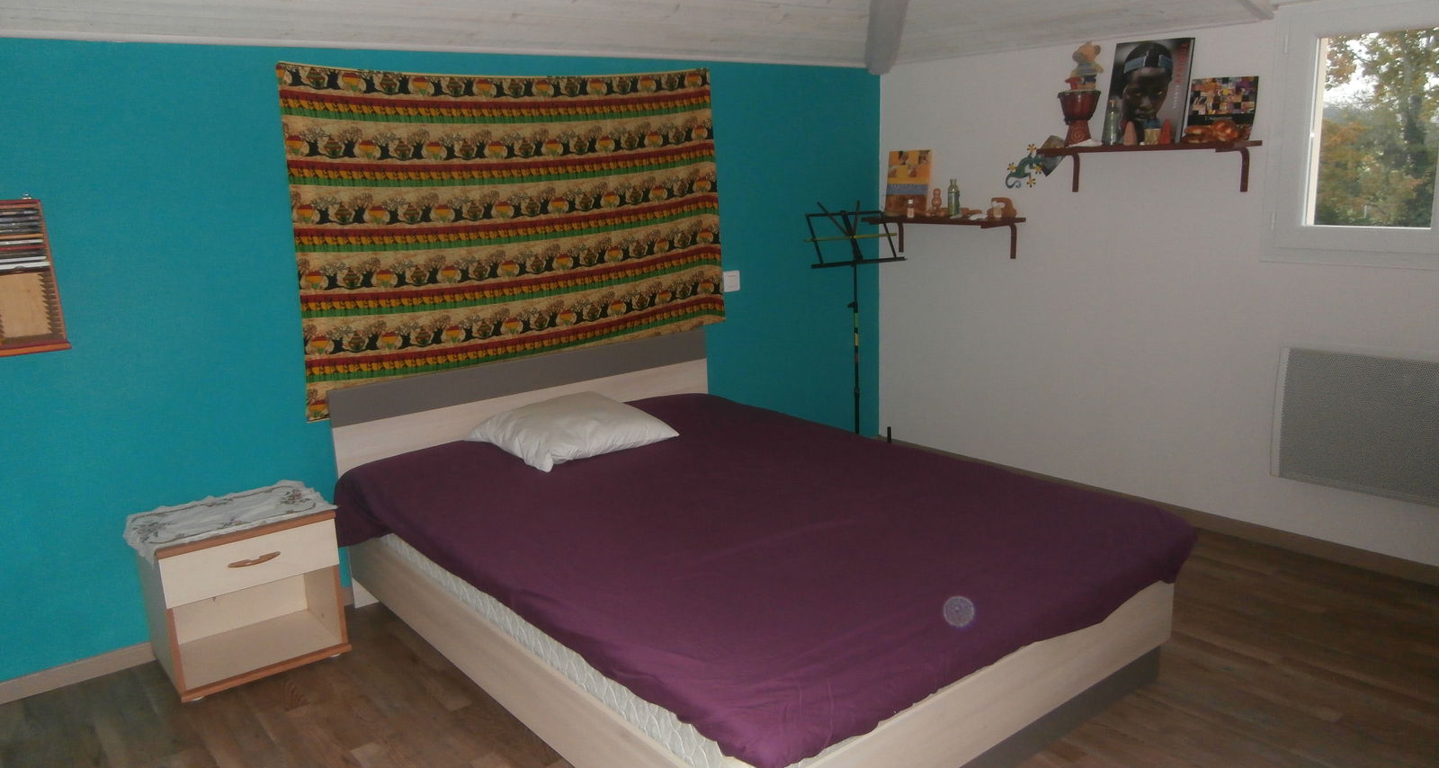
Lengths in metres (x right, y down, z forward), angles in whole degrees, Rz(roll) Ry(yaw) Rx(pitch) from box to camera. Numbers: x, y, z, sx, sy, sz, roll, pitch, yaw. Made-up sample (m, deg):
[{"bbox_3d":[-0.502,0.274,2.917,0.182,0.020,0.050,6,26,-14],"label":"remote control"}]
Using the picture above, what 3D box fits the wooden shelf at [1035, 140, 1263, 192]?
[{"bbox_3d":[1.480,-0.750,3.498,0.195,0.166,0.720,-12,15,-37],"label":"wooden shelf"}]

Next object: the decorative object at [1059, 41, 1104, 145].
[{"bbox_3d":[1.314,-1.047,3.630,0.160,0.372,0.160,-12,15,-37],"label":"decorative object"}]

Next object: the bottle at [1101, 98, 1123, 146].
[{"bbox_3d":[1.398,-0.925,3.537,0.066,0.168,0.066,-12,15,-37],"label":"bottle"}]

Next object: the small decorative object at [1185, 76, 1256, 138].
[{"bbox_3d":[1.663,-0.909,3.321,0.012,0.205,0.220,3,6,-39],"label":"small decorative object"}]

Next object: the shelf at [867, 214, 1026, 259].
[{"bbox_3d":[0.936,-0.620,4.240,0.195,0.166,0.720,-12,15,-37],"label":"shelf"}]

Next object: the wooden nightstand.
[{"bbox_3d":[-1.378,0.585,2.892,0.453,0.445,0.385,-12,15,-37],"label":"wooden nightstand"}]

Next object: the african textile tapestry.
[{"bbox_3d":[-0.651,-0.552,3.514,1.675,1.080,0.020,-12,15,-37],"label":"african textile tapestry"}]

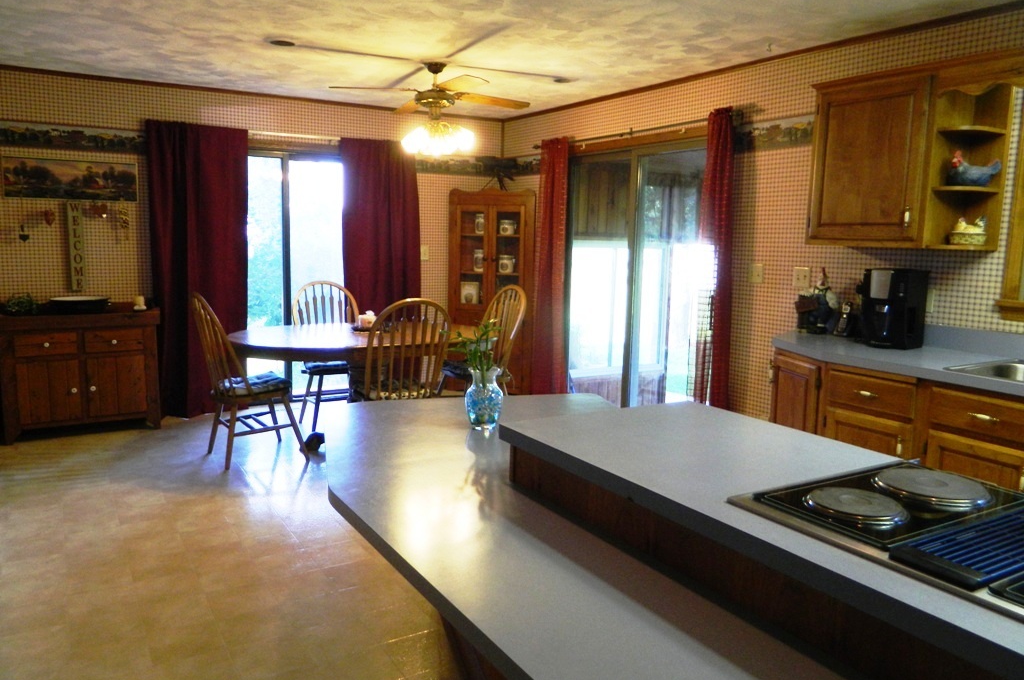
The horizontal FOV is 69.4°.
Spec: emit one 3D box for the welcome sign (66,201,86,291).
[{"bbox_3d":[-3.054,-0.653,5.186,0.088,0.610,0.020,-4,10,-32],"label":"welcome sign"}]

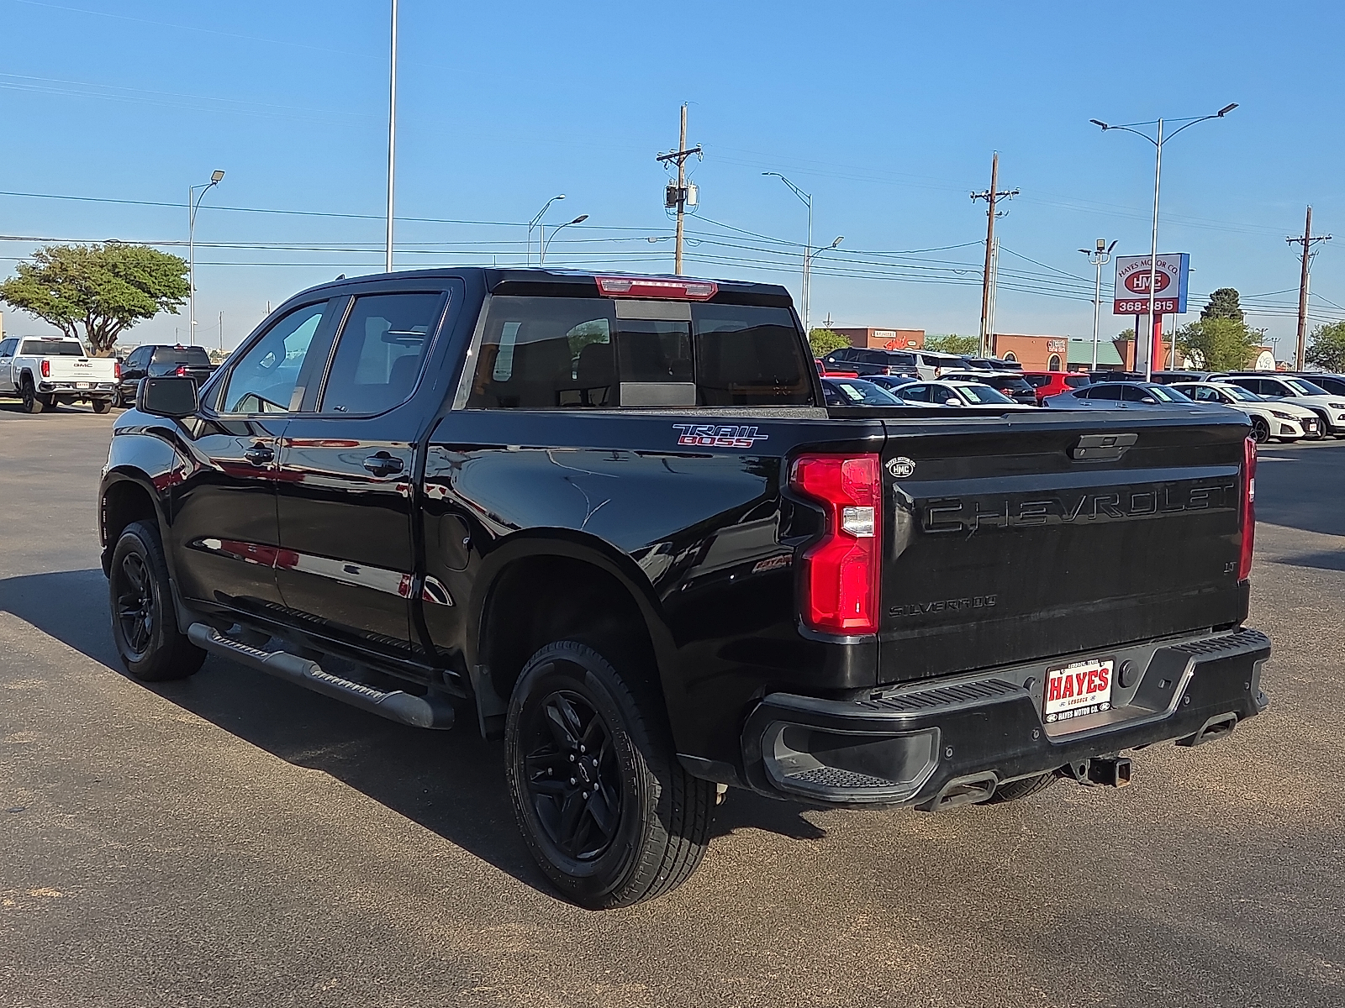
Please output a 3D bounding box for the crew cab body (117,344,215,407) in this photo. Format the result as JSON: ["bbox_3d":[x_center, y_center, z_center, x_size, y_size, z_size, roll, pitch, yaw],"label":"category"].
[{"bbox_3d":[-15.280,-3.860,43.700,2.030,1.930,5.850,-4,7,-40],"label":"crew cab body"}]

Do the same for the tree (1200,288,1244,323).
[{"bbox_3d":[53.285,-15.558,139.406,5.800,10.662,5.800,1,5,0],"label":"tree"}]

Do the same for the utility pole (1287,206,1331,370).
[{"bbox_3d":[34.378,-10.573,78.226,0.400,11.113,2.500,-3,6,-37],"label":"utility pole"}]

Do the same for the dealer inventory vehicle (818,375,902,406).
[{"bbox_3d":[3.050,-1.600,26.600,1.830,1.450,4.750,-3,6,-38],"label":"dealer inventory vehicle"}]

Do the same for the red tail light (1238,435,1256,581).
[{"bbox_3d":[1.807,0.012,4.616,0.150,0.450,0.180,-3,7,-39],"label":"red tail light"}]

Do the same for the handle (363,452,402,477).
[{"bbox_3d":[-1.005,-0.140,5.023,0.065,0.084,0.235,-3,7,-39],"label":"handle"}]

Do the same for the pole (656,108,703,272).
[{"bbox_3d":[0.229,-9.728,57.000,1.000,12.100,2.800,-2,6,-31],"label":"pole"}]

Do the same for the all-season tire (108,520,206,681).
[{"bbox_3d":[-2.524,0.473,7.110,0.280,0.790,0.790,-3,7,-38],"label":"all-season tire"}]

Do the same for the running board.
[{"bbox_3d":[-1.452,0.637,5.646,0.160,0.105,2.111,-3,5,-39],"label":"running board"}]

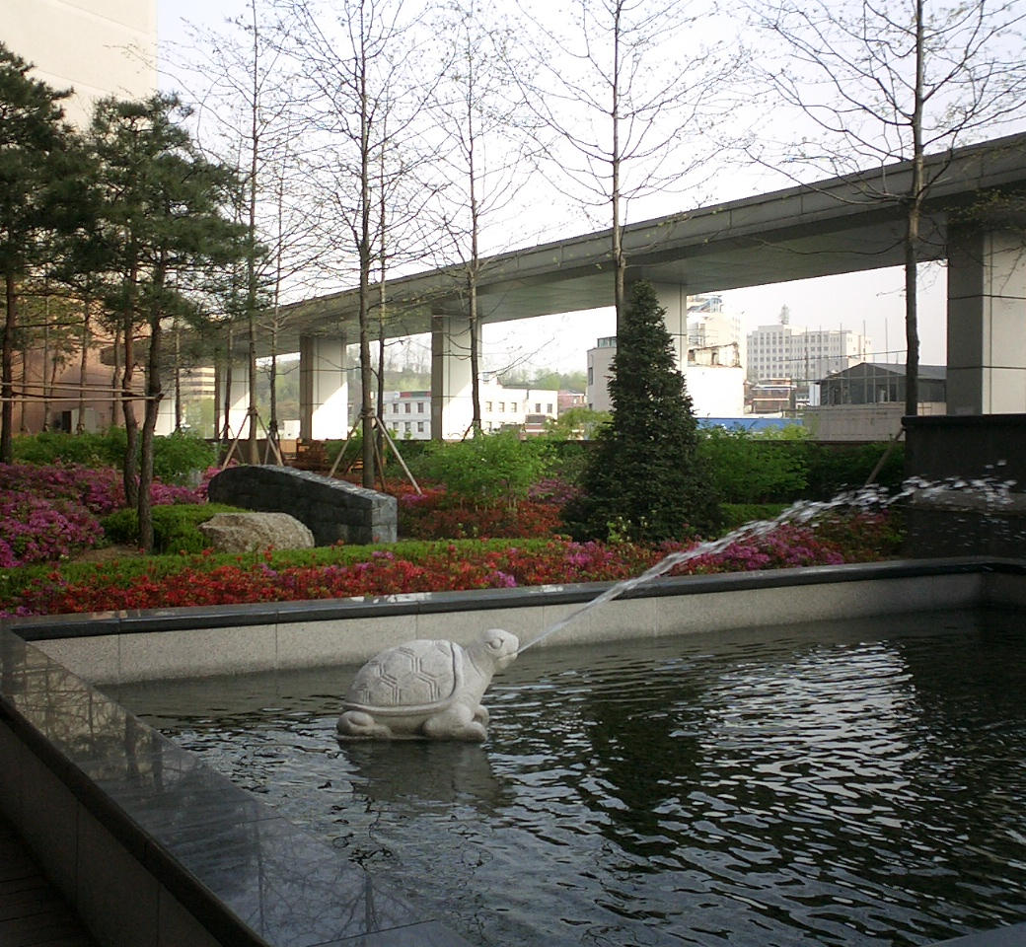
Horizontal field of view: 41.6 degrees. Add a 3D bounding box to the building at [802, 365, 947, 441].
[{"bbox_3d":[36.399,-5.448,124.477,11.000,9.200,16.500,0,1,-19],"label":"building"}]

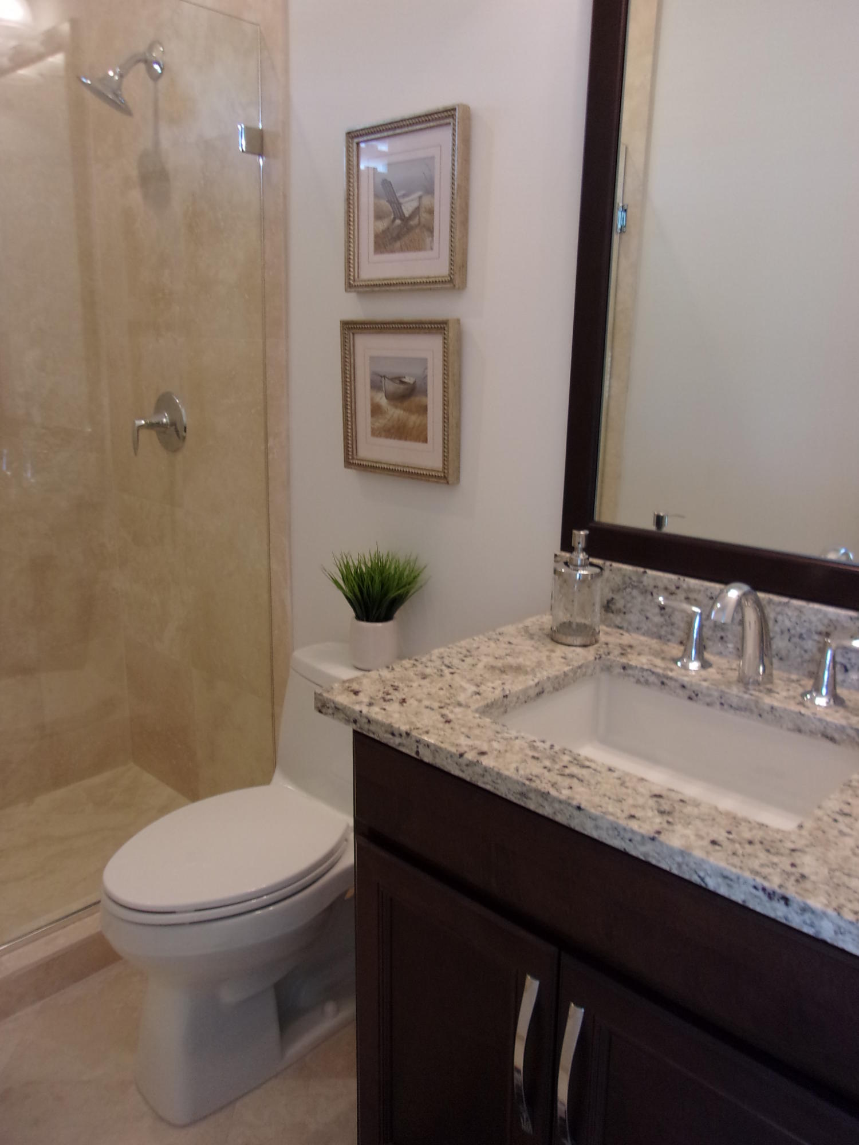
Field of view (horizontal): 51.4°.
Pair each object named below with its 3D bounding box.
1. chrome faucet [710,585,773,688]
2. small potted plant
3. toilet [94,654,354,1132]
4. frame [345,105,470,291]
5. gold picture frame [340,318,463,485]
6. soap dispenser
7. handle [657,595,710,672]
[{"bbox_3d":[0.441,0.091,1.253,0.050,0.161,0.162,14,19,42],"label":"chrome faucet"},{"bbox_3d":[-0.122,0.075,1.872,0.205,0.250,0.205,1,14,0],"label":"small potted plant"},{"bbox_3d":[-0.293,0.576,1.745,0.420,0.672,0.715,14,19,42],"label":"toilet"},{"bbox_3d":[-0.052,-0.712,1.739,0.304,0.308,0.031,14,19,42],"label":"frame"},{"bbox_3d":[-0.065,-0.355,1.830,0.309,0.311,0.032,14,19,42],"label":"gold picture frame"},{"bbox_3d":[0.249,0.022,1.482,0.083,0.179,0.092,0,14,-5],"label":"soap dispenser"},{"bbox_3d":[0.391,0.092,1.386,0.108,0.094,0.054,14,19,42],"label":"handle"}]

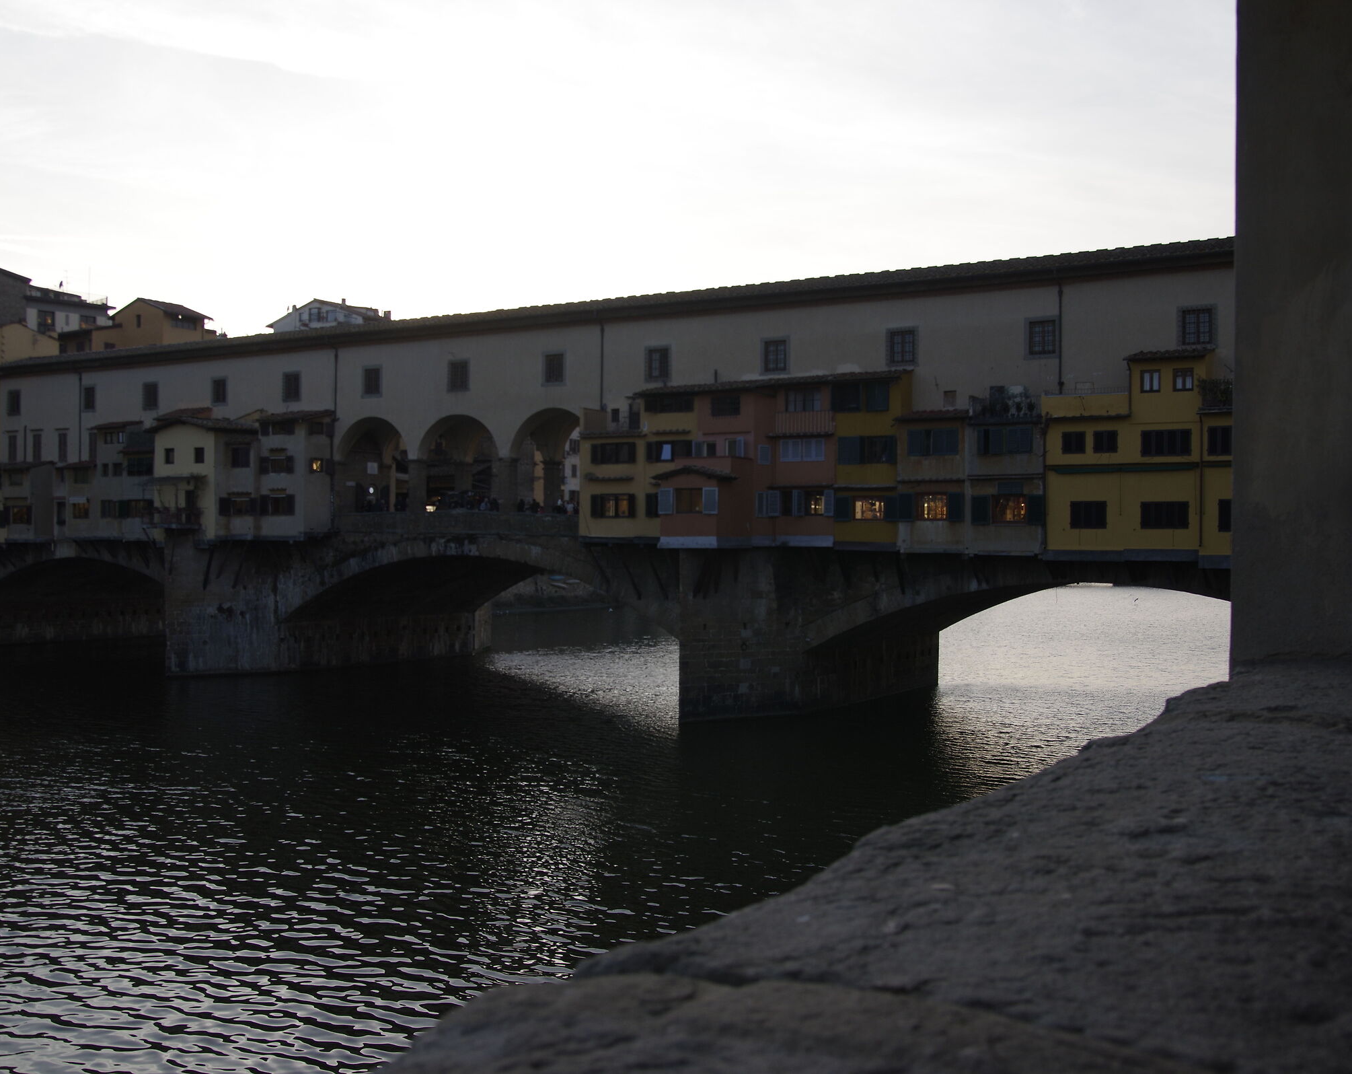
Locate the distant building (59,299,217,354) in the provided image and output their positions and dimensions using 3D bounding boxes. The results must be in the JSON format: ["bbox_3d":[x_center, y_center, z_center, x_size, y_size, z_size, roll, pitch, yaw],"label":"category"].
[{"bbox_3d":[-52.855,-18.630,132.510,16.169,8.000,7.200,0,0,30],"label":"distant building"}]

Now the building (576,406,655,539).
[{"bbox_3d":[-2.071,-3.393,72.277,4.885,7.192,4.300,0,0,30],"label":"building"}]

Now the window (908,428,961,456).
[{"bbox_3d":[11.788,-4.307,61.610,2.503,1.214,0.150,0,0,30],"label":"window"}]

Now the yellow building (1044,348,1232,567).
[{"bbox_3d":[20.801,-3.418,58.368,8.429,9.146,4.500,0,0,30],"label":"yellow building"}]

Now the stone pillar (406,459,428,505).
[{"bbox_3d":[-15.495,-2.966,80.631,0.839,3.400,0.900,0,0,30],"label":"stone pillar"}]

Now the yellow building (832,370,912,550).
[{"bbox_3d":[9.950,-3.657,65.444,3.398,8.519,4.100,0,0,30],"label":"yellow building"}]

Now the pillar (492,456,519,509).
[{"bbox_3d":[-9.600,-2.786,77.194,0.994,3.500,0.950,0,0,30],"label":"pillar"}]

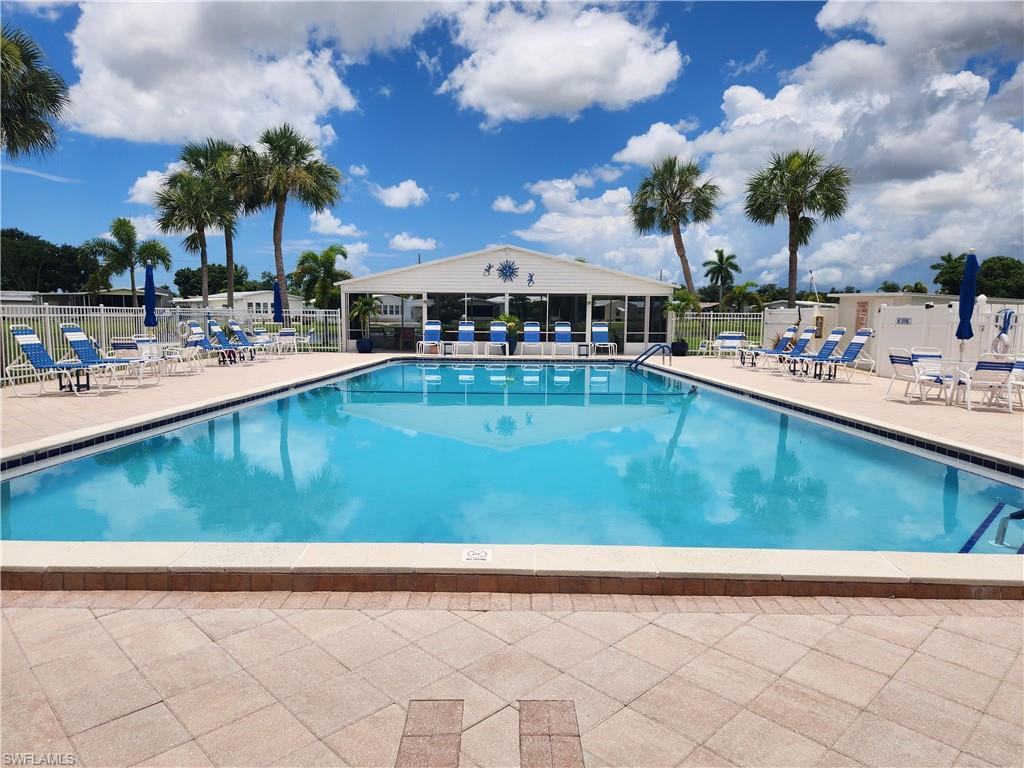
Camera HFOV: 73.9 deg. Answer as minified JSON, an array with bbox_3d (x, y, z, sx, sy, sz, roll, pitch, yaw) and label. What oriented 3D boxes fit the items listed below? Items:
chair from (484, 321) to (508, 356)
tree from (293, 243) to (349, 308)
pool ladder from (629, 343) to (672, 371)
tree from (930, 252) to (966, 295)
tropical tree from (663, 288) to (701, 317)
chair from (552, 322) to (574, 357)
[{"bbox_3d":[-0.467,-1.572,23.163,0.710,1.110,1.640,0,6,0],"label":"chair"},{"bbox_3d":[-9.447,-4.615,34.719,3.000,5.100,3.000,1,6,0],"label":"tree"},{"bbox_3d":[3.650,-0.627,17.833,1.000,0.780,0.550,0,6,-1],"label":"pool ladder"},{"bbox_3d":[27.262,-5.166,41.655,2.900,5.600,2.900,1,6,0],"label":"tree"},{"bbox_3d":[5.504,-2.164,21.887,1.250,1.800,1.250,1,6,0],"label":"tropical tree"},{"bbox_3d":[1.743,-1.555,23.165,0.710,1.110,1.640,1,6,1],"label":"chair"}]

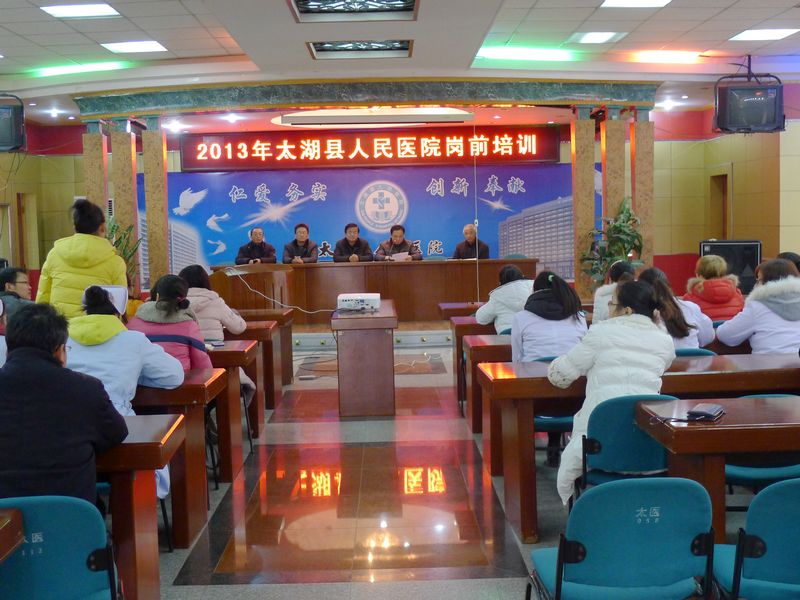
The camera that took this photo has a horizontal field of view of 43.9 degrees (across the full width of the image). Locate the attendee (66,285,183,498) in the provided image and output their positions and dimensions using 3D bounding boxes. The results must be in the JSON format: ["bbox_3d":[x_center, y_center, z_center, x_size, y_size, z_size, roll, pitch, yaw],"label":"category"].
[{"bbox_3d":[-1.272,0.569,4.480,0.580,1.260,0.770,-1,5,2],"label":"attendee"}]

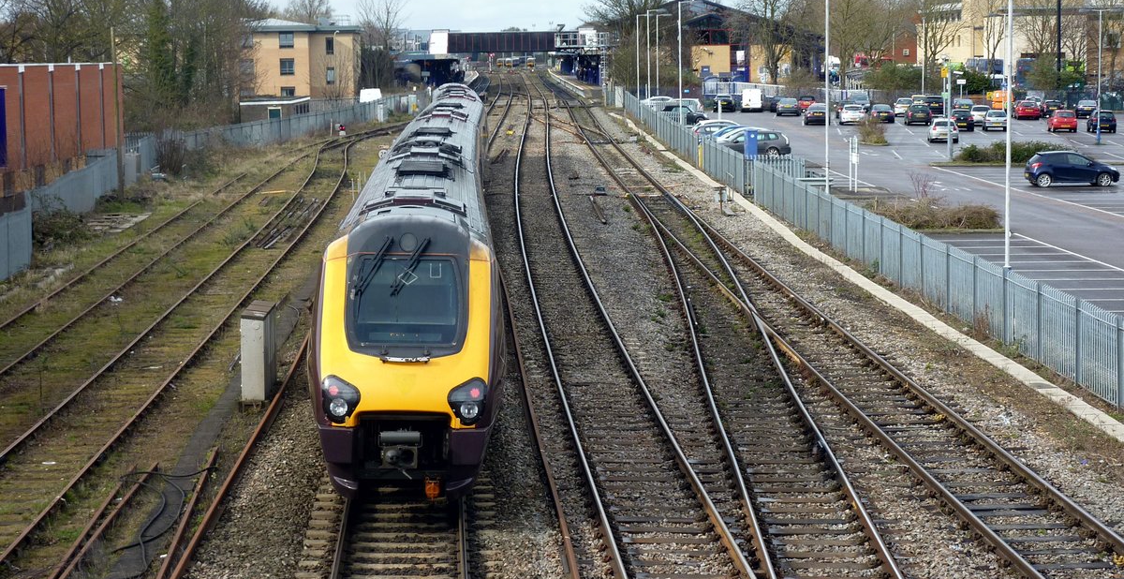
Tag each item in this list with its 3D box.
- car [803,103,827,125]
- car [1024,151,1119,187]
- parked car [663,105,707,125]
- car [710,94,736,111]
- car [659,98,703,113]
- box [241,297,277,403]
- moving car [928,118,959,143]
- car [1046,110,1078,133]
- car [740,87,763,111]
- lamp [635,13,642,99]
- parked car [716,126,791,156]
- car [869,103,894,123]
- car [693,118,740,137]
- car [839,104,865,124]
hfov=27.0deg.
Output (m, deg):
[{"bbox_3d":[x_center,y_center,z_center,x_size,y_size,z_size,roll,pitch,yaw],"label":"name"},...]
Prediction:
[{"bbox_3d":[18.169,-12.501,166.309,1.780,1.410,4.500,0,6,5],"label":"car"},{"bbox_3d":[21.535,-5.168,98.720,3.900,1.475,1.700,-1,6,-5],"label":"car"},{"bbox_3d":[8.646,-12.454,166.000,3.750,1.410,1.700,-1,6,-2],"label":"parked car"},{"bbox_3d":[13.594,-15.673,195.000,1.730,1.470,4.100,0,6,5],"label":"car"},{"bbox_3d":[8.704,-13.745,177.500,4.150,1.480,1.750,-1,6,-2],"label":"car"},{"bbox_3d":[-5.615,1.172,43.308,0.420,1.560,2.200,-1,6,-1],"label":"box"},{"bbox_3d":[22.696,-9.602,139.258,1.760,1.440,4.250,0,6,5],"label":"moving car"},{"bbox_3d":[32.256,-10.960,150.608,1.700,1.470,3.950,0,6,5],"label":"car"},{"bbox_3d":[15.942,-16.064,196.500,1.800,1.900,4.400,0,6,5],"label":"car"},{"bbox_3d":[7.135,-19.443,199.574,1.400,8.200,0.350,-1,6,-2],"label":"lamp"},{"bbox_3d":[9.652,-7.601,121.000,4.500,1.470,1.800,-1,6,-2],"label":"parked car"},{"bbox_3d":[24.138,-13.304,175.500,1.770,1.420,4.450,0,6,6],"label":"car"},{"bbox_3d":[9.560,-9.042,135.219,4.200,1.480,1.770,-1,6,-2],"label":"car"},{"bbox_3d":[20.725,-12.607,166.757,1.770,1.470,4.300,0,6,5],"label":"car"}]

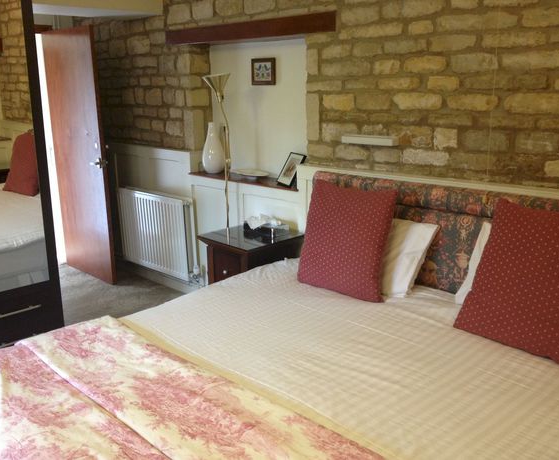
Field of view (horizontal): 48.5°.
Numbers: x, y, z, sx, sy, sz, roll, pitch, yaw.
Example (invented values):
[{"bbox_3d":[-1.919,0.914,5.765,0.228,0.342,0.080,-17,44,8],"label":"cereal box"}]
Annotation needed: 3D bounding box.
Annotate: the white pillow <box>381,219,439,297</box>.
[{"bbox_3d":[0.446,0.094,3.181,0.670,0.420,0.150,13,-6,44],"label":"white pillow"}]

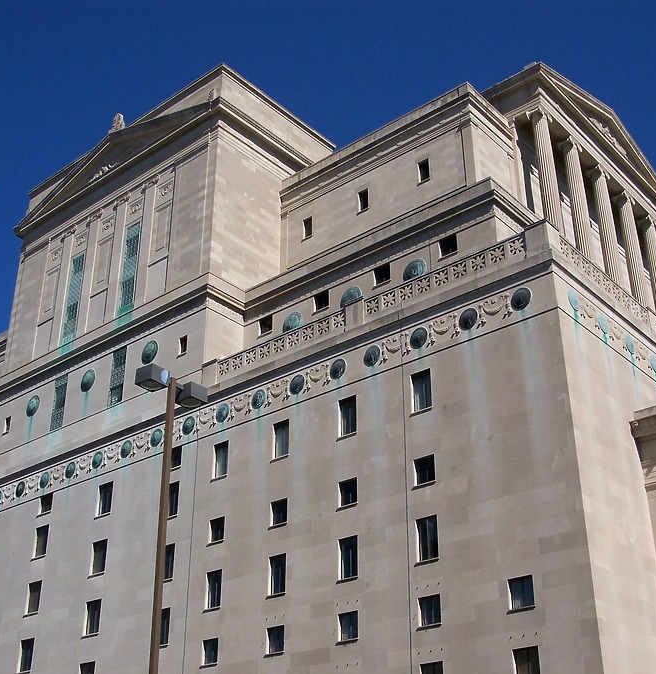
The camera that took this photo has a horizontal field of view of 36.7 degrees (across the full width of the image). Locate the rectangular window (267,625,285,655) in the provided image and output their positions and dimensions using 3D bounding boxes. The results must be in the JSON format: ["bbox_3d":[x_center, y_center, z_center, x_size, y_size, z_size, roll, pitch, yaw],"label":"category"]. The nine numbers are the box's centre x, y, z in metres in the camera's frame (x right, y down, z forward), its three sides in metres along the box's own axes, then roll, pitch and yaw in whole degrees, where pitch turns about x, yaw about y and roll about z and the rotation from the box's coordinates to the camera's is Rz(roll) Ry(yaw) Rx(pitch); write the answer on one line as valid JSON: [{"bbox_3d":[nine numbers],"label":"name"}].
[{"bbox_3d":[-2.569,15.514,50.490,1.219,1.350,0.260,-22,-35,35],"label":"rectangular window"}]

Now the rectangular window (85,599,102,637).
[{"bbox_3d":[-14.431,17.409,61.048,1.500,2.119,0.260,-22,-35,35],"label":"rectangular window"}]

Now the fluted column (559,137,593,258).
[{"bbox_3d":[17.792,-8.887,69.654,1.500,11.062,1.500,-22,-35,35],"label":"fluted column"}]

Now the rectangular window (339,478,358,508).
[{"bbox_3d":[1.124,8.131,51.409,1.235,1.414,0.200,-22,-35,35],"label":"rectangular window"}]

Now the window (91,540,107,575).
[{"bbox_3d":[-14.965,14.554,64.995,1.645,2.179,0.300,-22,-35,36],"label":"window"}]

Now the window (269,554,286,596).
[{"bbox_3d":[-2.688,12.990,53.674,1.295,2.113,0.300,-22,-35,36],"label":"window"}]

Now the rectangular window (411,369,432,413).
[{"bbox_3d":[4.794,2.824,50.062,1.256,2.137,0.260,-22,-35,35],"label":"rectangular window"}]

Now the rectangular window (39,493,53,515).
[{"bbox_3d":[-19.600,11.727,69.110,1.463,1.331,0.260,-22,-35,35],"label":"rectangular window"}]

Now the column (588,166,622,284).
[{"bbox_3d":[21.063,-7.538,74.181,1.632,11.952,1.680,-22,-35,36],"label":"column"}]

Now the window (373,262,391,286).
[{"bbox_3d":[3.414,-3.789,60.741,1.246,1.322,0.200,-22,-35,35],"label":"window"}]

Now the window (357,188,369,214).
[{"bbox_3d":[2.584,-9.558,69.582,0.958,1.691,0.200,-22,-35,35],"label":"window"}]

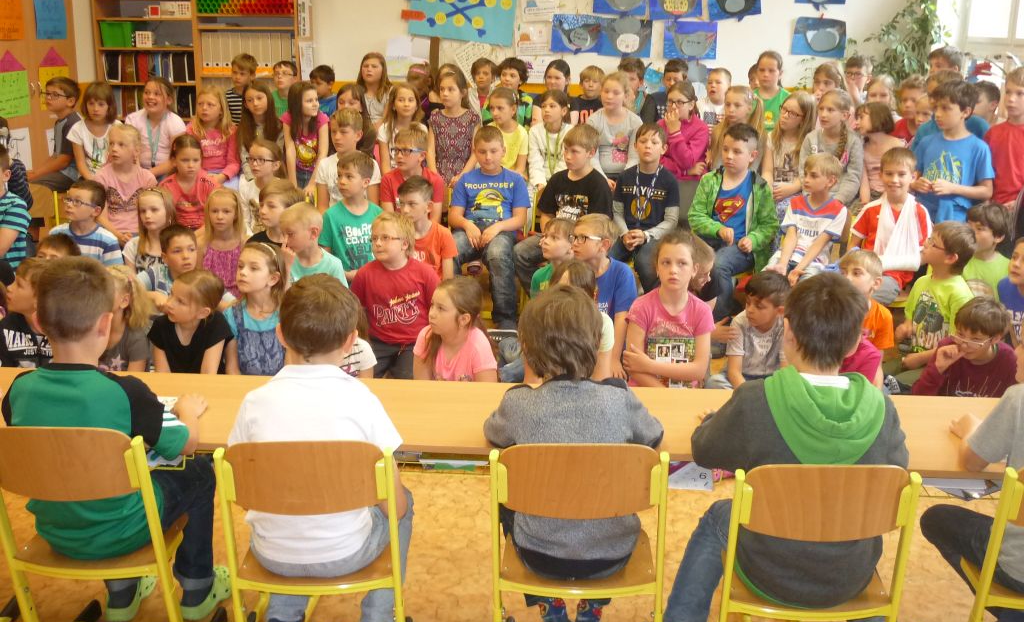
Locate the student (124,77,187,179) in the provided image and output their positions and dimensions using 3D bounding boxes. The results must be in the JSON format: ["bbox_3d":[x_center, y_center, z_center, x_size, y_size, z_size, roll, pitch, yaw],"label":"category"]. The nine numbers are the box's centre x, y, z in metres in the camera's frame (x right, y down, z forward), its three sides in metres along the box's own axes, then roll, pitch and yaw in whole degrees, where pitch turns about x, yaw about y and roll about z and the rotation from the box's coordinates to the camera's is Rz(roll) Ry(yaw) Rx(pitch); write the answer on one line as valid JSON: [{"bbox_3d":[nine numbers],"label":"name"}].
[{"bbox_3d":[-2.178,-0.840,6.016,0.420,1.100,0.600,-2,17,-11],"label":"student"}]

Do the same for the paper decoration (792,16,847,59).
[{"bbox_3d":[2.473,-2.199,7.850,0.420,0.300,0.020,5,16,3],"label":"paper decoration"}]

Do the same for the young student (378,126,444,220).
[{"bbox_3d":[-0.491,-0.374,4.916,0.410,1.130,0.620,3,17,7],"label":"young student"}]

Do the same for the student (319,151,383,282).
[{"bbox_3d":[-0.785,-0.206,4.577,0.400,1.050,0.620,5,16,13],"label":"student"}]

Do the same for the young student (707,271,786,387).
[{"bbox_3d":[0.961,0.181,3.887,0.470,0.650,0.500,9,18,29],"label":"young student"}]

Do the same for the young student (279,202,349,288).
[{"bbox_3d":[-0.887,-0.040,4.092,0.400,0.810,0.520,5,14,15],"label":"young student"}]

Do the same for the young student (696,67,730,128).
[{"bbox_3d":[1.350,-0.928,6.588,0.380,1.350,0.250,6,16,19],"label":"young student"}]

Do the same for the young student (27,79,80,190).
[{"bbox_3d":[-2.733,-0.852,5.765,0.500,1.052,0.380,-7,16,-31],"label":"young student"}]

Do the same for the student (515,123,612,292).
[{"bbox_3d":[0.273,-0.359,4.897,0.450,1.130,0.650,5,17,15],"label":"student"}]

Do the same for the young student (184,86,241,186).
[{"bbox_3d":[-1.786,-0.802,5.921,0.400,1.090,0.600,-1,17,-7],"label":"young student"}]

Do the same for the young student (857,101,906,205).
[{"bbox_3d":[2.001,-0.625,5.425,0.400,1.000,0.580,14,20,40],"label":"young student"}]

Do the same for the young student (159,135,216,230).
[{"bbox_3d":[-1.600,-0.322,4.867,0.370,1.089,0.600,1,16,0],"label":"young student"}]

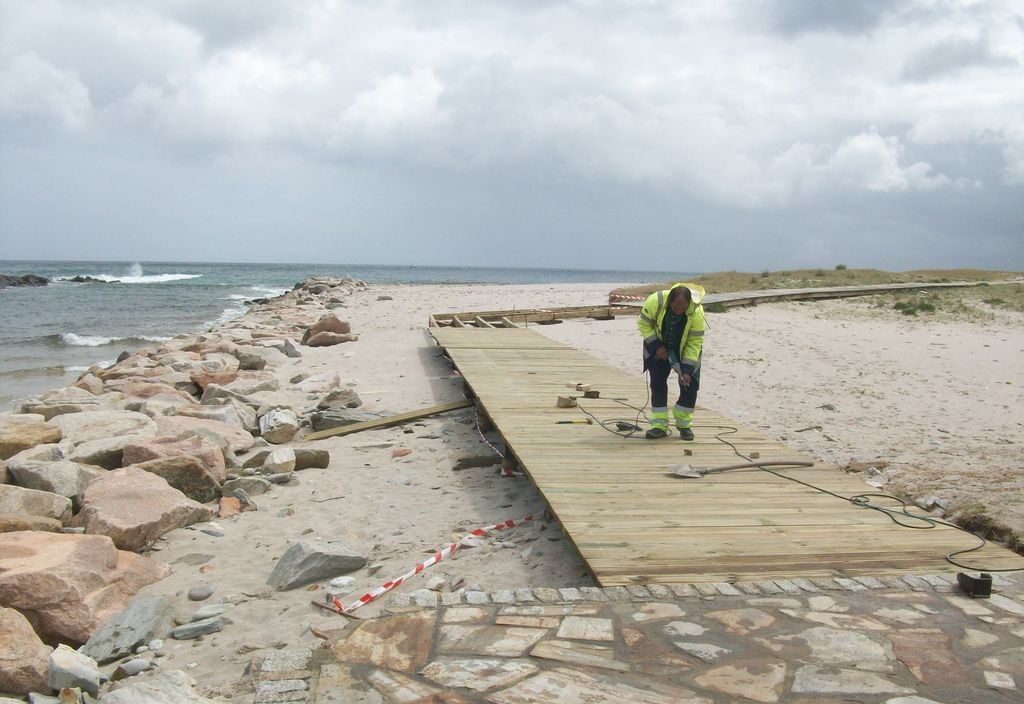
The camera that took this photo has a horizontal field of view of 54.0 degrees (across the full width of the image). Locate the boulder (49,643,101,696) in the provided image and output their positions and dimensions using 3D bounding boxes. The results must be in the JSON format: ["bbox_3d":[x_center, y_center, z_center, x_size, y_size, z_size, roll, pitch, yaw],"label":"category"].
[{"bbox_3d":[-1.798,1.300,4.181,0.190,0.165,0.170,3,5,20],"label":"boulder"}]

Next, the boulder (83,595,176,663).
[{"bbox_3d":[-1.773,1.264,4.690,0.250,0.190,0.480,3,5,22],"label":"boulder"}]

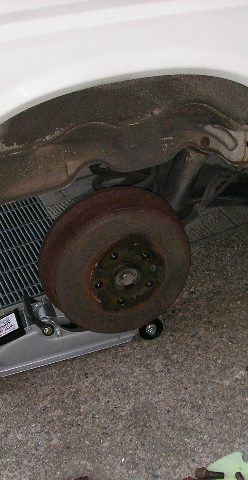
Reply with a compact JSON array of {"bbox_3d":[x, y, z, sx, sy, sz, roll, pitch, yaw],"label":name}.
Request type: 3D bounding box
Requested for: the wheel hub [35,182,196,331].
[{"bbox_3d":[-0.006,0.057,1.405,0.312,0.312,0.092,-15,32,-14],"label":"wheel hub"}]

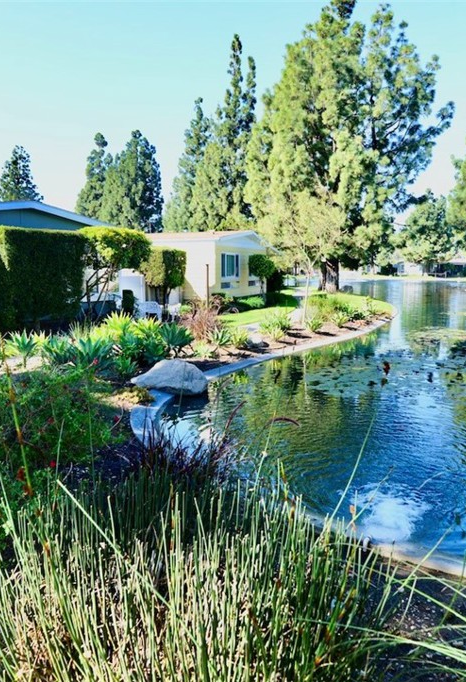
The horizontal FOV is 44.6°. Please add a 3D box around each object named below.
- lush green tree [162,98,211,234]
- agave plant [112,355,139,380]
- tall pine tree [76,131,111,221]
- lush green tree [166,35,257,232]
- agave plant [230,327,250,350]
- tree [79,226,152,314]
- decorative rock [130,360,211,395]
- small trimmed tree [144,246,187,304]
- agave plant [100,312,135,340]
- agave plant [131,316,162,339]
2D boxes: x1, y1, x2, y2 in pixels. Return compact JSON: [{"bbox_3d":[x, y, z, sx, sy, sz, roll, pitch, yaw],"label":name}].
[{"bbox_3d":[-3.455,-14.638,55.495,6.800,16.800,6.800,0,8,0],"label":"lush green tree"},{"bbox_3d":[-1.514,0.384,8.084,0.340,0.350,0.340,0,8,0],"label":"agave plant"},{"bbox_3d":[-14.701,-14.454,60.543,4.600,14.851,4.600,0,8,0],"label":"tall pine tree"},{"bbox_3d":[-1.607,-13.351,42.511,7.200,17.908,7.200,0,8,0],"label":"lush green tree"},{"bbox_3d":[0.139,-0.087,12.091,0.450,0.500,0.450,0,8,0],"label":"agave plant"},{"bbox_3d":[-3.124,-1.669,15.118,1.950,2.750,1.950,0,8,0],"label":"tree"},{"bbox_3d":[-0.851,0.497,7.747,0.980,0.420,0.600,-1,8,-6],"label":"decorative rock"},{"bbox_3d":[-2.108,-1.954,17.499,0.900,1.900,1.150,4,9,24],"label":"small trimmed tree"},{"bbox_3d":[-2.188,-0.227,10.775,0.680,0.620,0.650,0,8,0],"label":"agave plant"},{"bbox_3d":[-1.848,-0.165,12.104,0.660,0.650,0.660,0,8,0],"label":"agave plant"}]

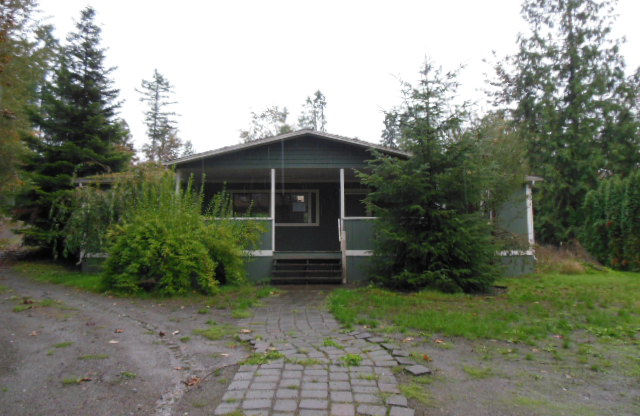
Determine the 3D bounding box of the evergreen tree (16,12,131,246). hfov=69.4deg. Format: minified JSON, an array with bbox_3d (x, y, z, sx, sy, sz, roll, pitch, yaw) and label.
[{"bbox_3d":[-10.043,-3.202,18.900,4.747,10.569,4.600,0,-5,0],"label":"evergreen tree"}]

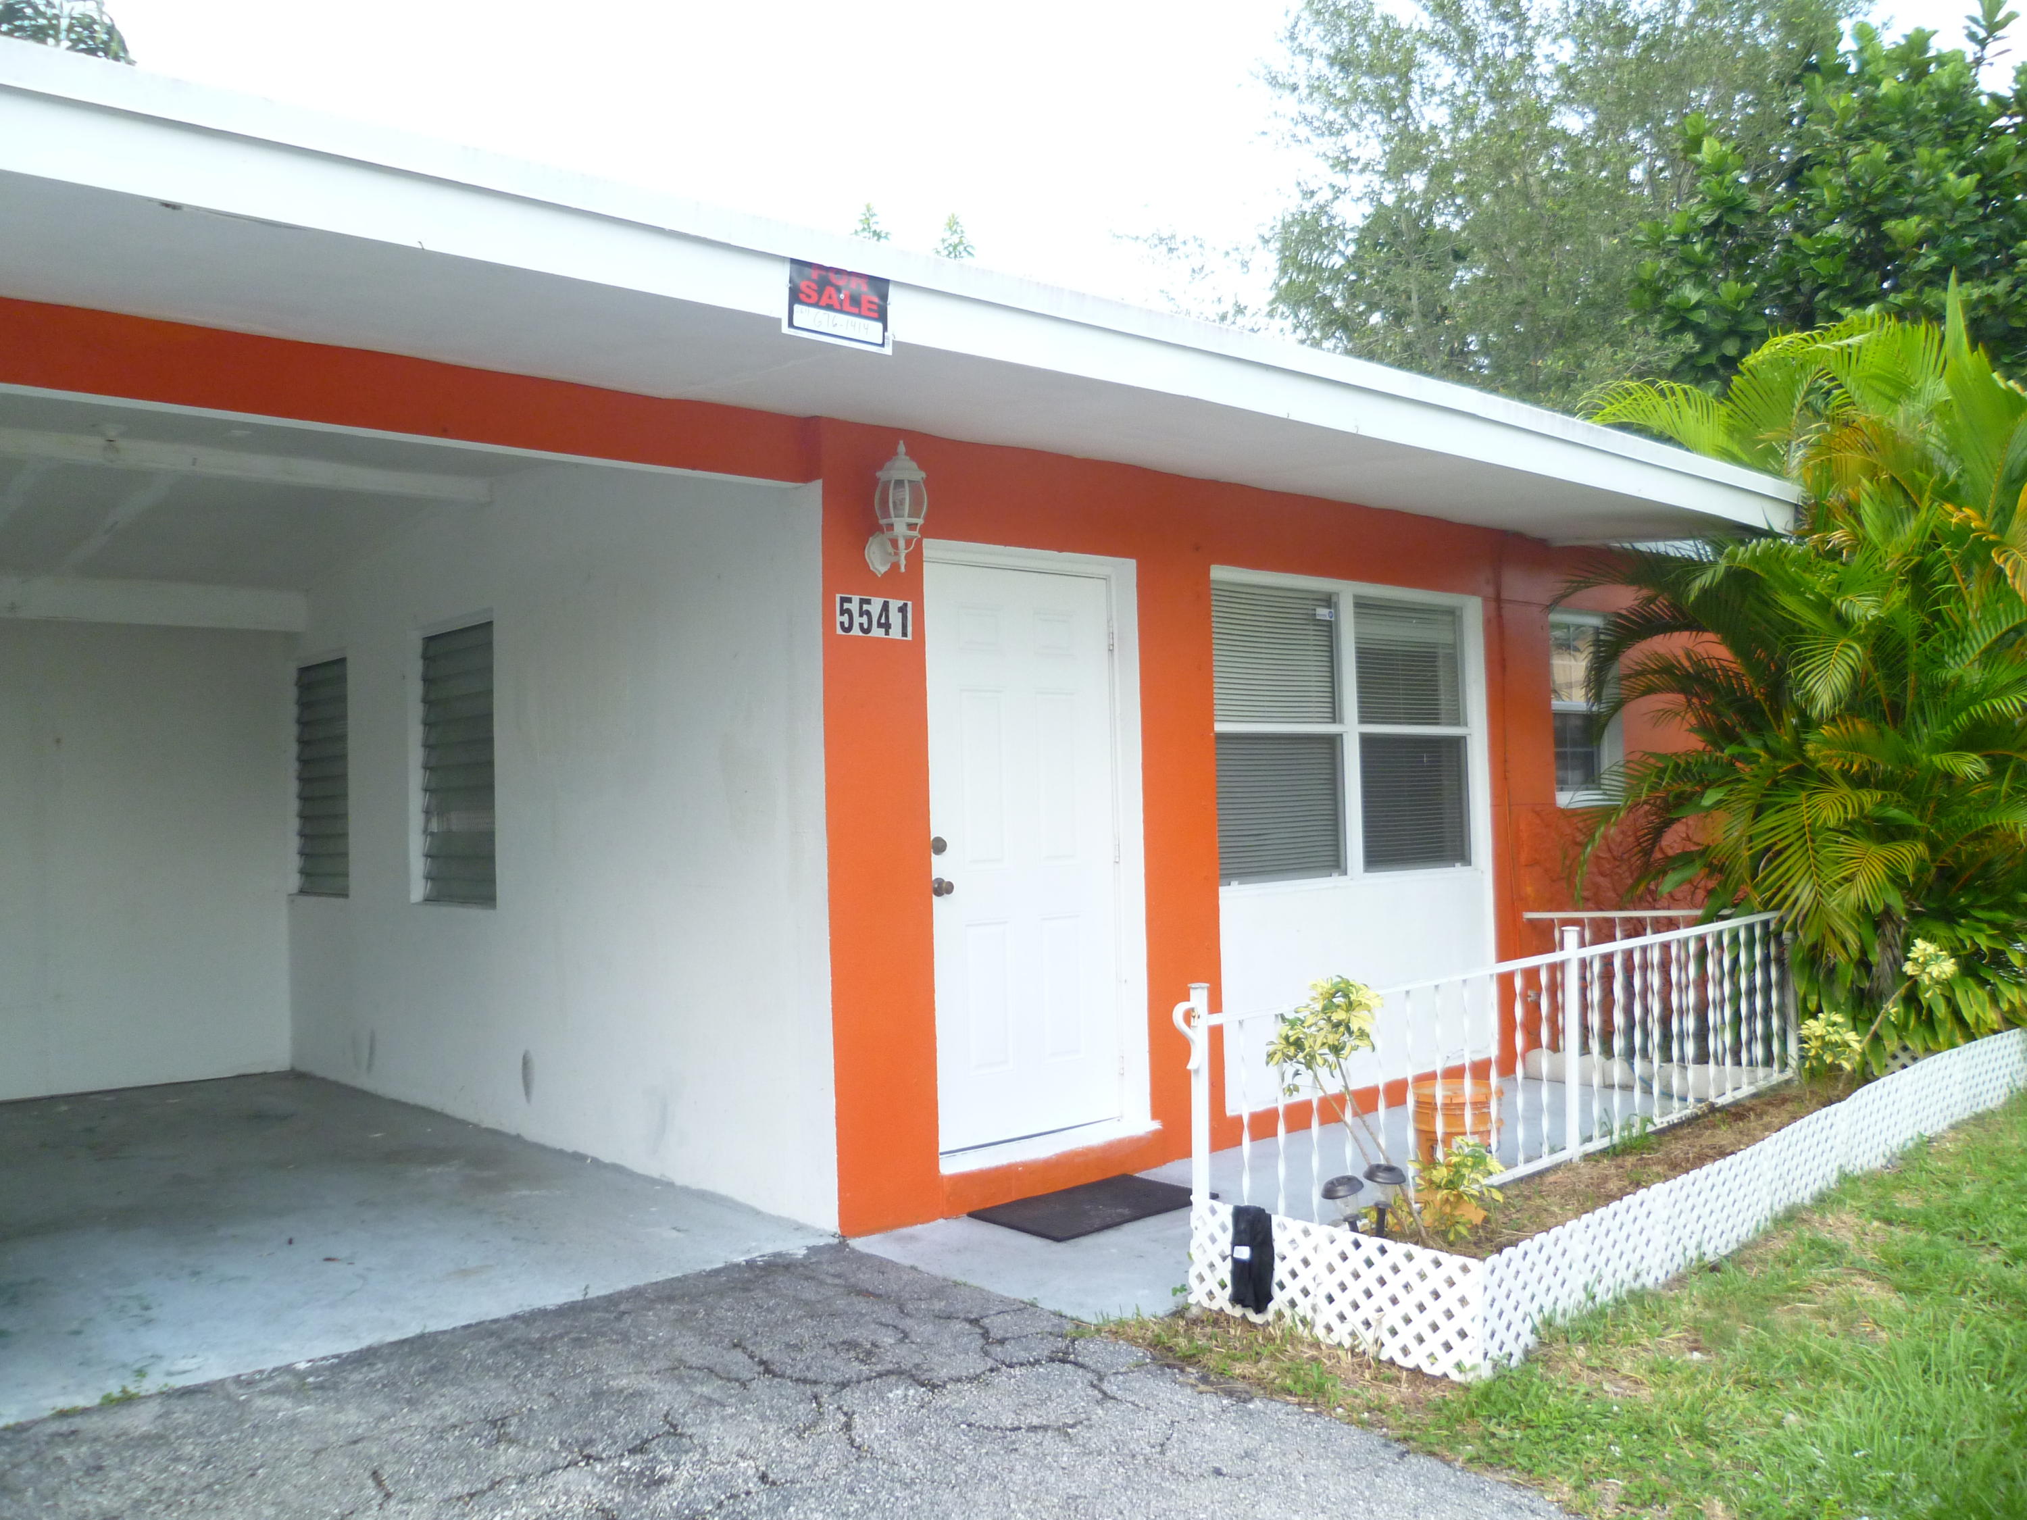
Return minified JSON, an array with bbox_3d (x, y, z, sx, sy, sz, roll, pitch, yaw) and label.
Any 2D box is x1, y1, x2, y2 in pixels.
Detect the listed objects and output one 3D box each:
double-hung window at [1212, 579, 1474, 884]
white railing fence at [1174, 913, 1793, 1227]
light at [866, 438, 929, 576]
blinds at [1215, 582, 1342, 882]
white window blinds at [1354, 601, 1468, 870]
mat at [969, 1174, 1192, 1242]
[{"bbox_3d":[1.457,-0.118,7.065,1.880,1.260,0.100,0,-2,-42],"label":"double-hung window"},{"bbox_3d":[1.942,1.027,5.891,4.050,0.850,0.120,0,-2,-42],"label":"white railing fence"},{"bbox_3d":[-0.376,-0.799,5.223,0.170,0.420,0.235,0,-2,-42],"label":"light"},{"bbox_3d":[1.094,-0.118,6.735,0.870,1.240,0.090,0,-2,-42],"label":"blinds"},{"bbox_3d":[1.820,-0.108,7.394,0.850,1.220,0.090,0,-2,-42],"label":"white window blinds"},{"bbox_3d":[0.270,1.470,5.415,0.765,0.015,0.455,0,-2,-42],"label":"mat"}]

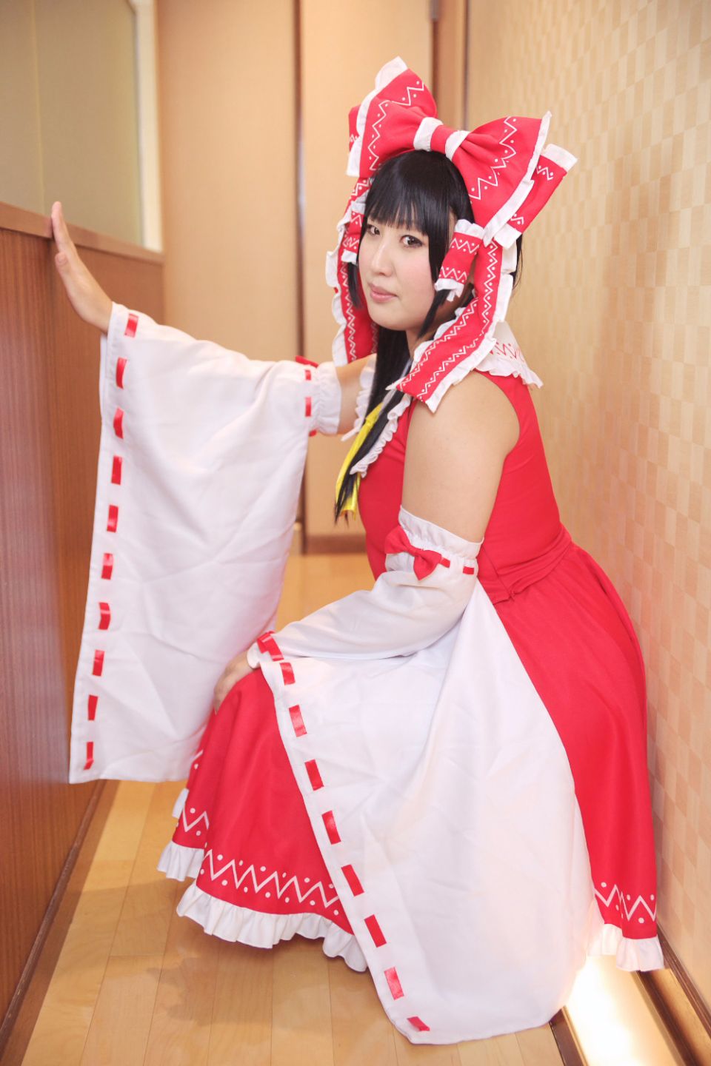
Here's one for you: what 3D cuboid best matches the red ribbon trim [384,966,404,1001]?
[{"bbox_3d":[0.046,0.534,1.580,0.015,0.039,0.004,-13,10,11],"label":"red ribbon trim"}]

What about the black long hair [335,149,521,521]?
[{"bbox_3d":[0.092,-0.258,1.710,0.200,0.460,0.240,12,12,28],"label":"black long hair"}]

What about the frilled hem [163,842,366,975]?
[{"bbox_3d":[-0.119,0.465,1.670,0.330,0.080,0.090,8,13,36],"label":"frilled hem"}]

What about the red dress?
[{"bbox_3d":[0.067,0.141,1.730,0.600,0.700,0.470,-4,11,-21],"label":"red dress"}]

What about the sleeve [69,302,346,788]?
[{"bbox_3d":[-0.223,0.020,1.970,0.440,0.690,0.140,8,12,28],"label":"sleeve"}]

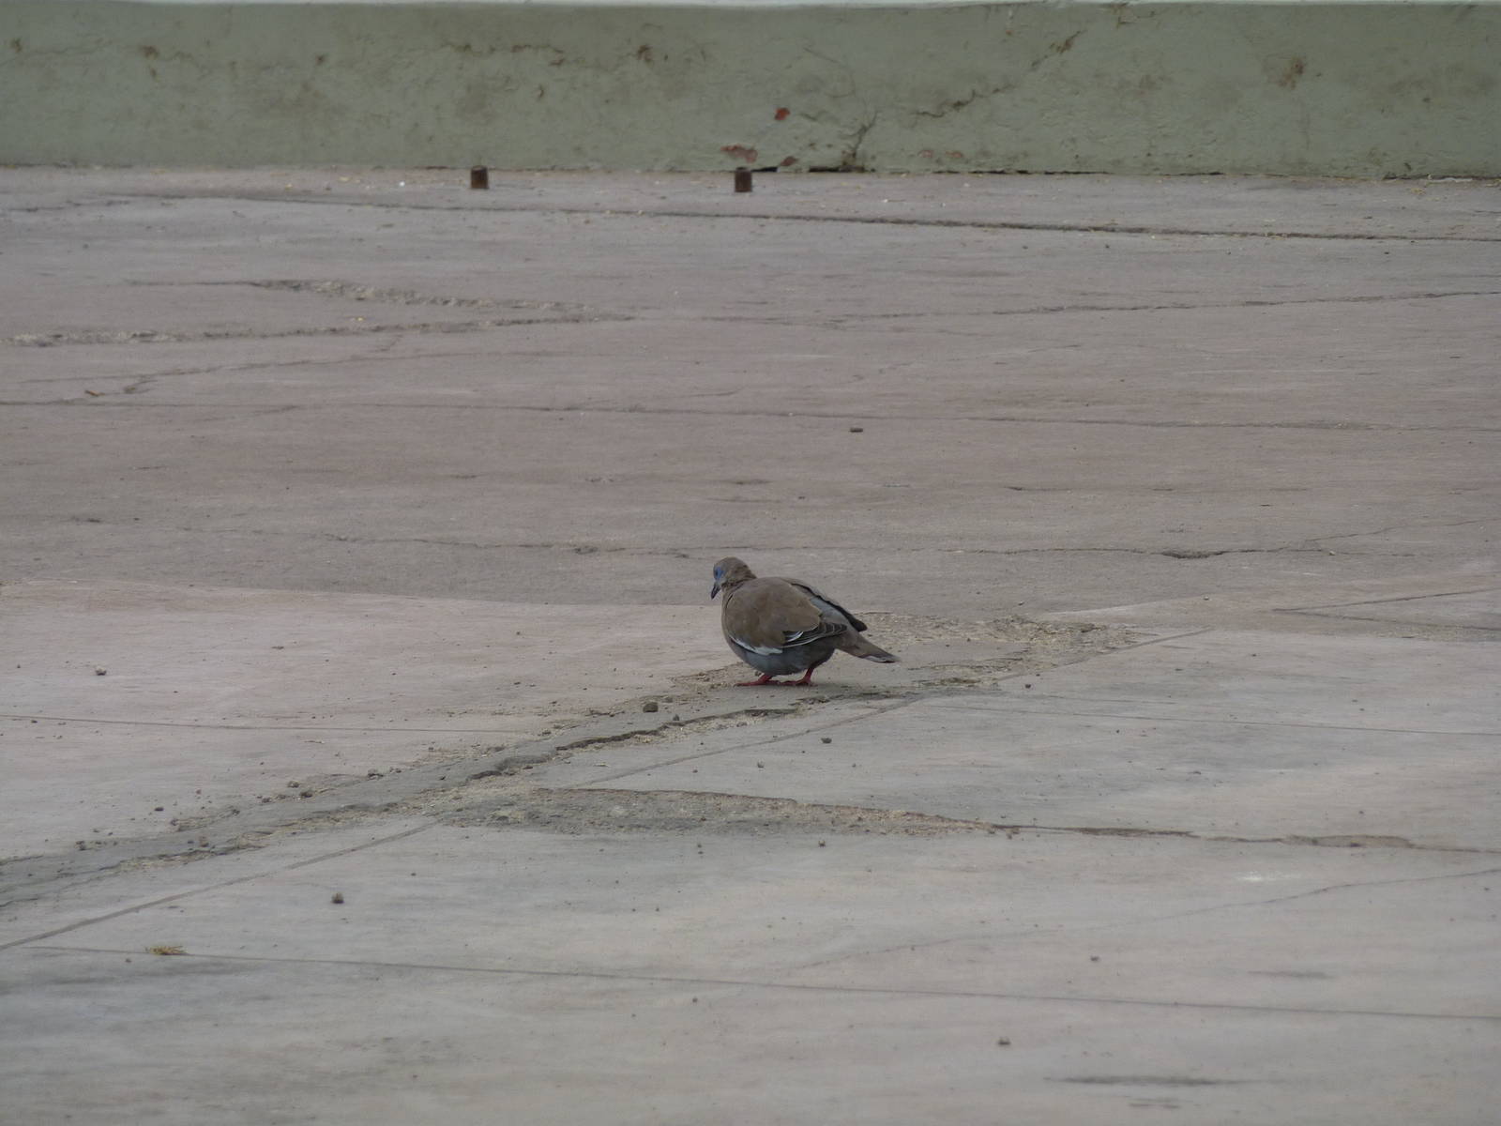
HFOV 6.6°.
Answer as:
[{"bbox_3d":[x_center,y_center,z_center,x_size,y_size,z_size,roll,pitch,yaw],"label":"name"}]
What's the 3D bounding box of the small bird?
[{"bbox_3d":[0.063,0.066,14.800,0.245,0.145,0.105,4,8,35],"label":"small bird"}]

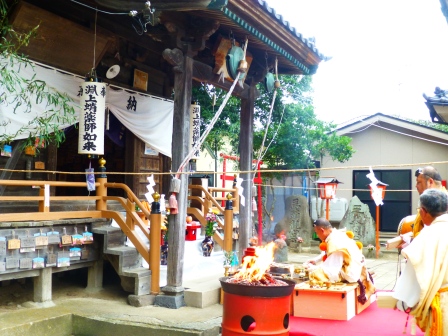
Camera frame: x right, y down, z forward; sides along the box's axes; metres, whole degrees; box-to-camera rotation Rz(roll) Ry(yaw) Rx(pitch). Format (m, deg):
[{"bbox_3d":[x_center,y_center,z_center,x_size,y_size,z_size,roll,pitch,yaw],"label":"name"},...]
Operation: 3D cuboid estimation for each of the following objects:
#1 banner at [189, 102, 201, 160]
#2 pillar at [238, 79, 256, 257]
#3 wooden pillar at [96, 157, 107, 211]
[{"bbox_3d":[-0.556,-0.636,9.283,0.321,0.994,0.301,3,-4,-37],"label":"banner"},{"bbox_3d":[0.380,0.205,8.561,0.214,3.136,0.214,-1,-3,26],"label":"pillar"},{"bbox_3d":[-1.643,0.242,7.142,0.141,0.778,0.141,-1,-3,26],"label":"wooden pillar"}]

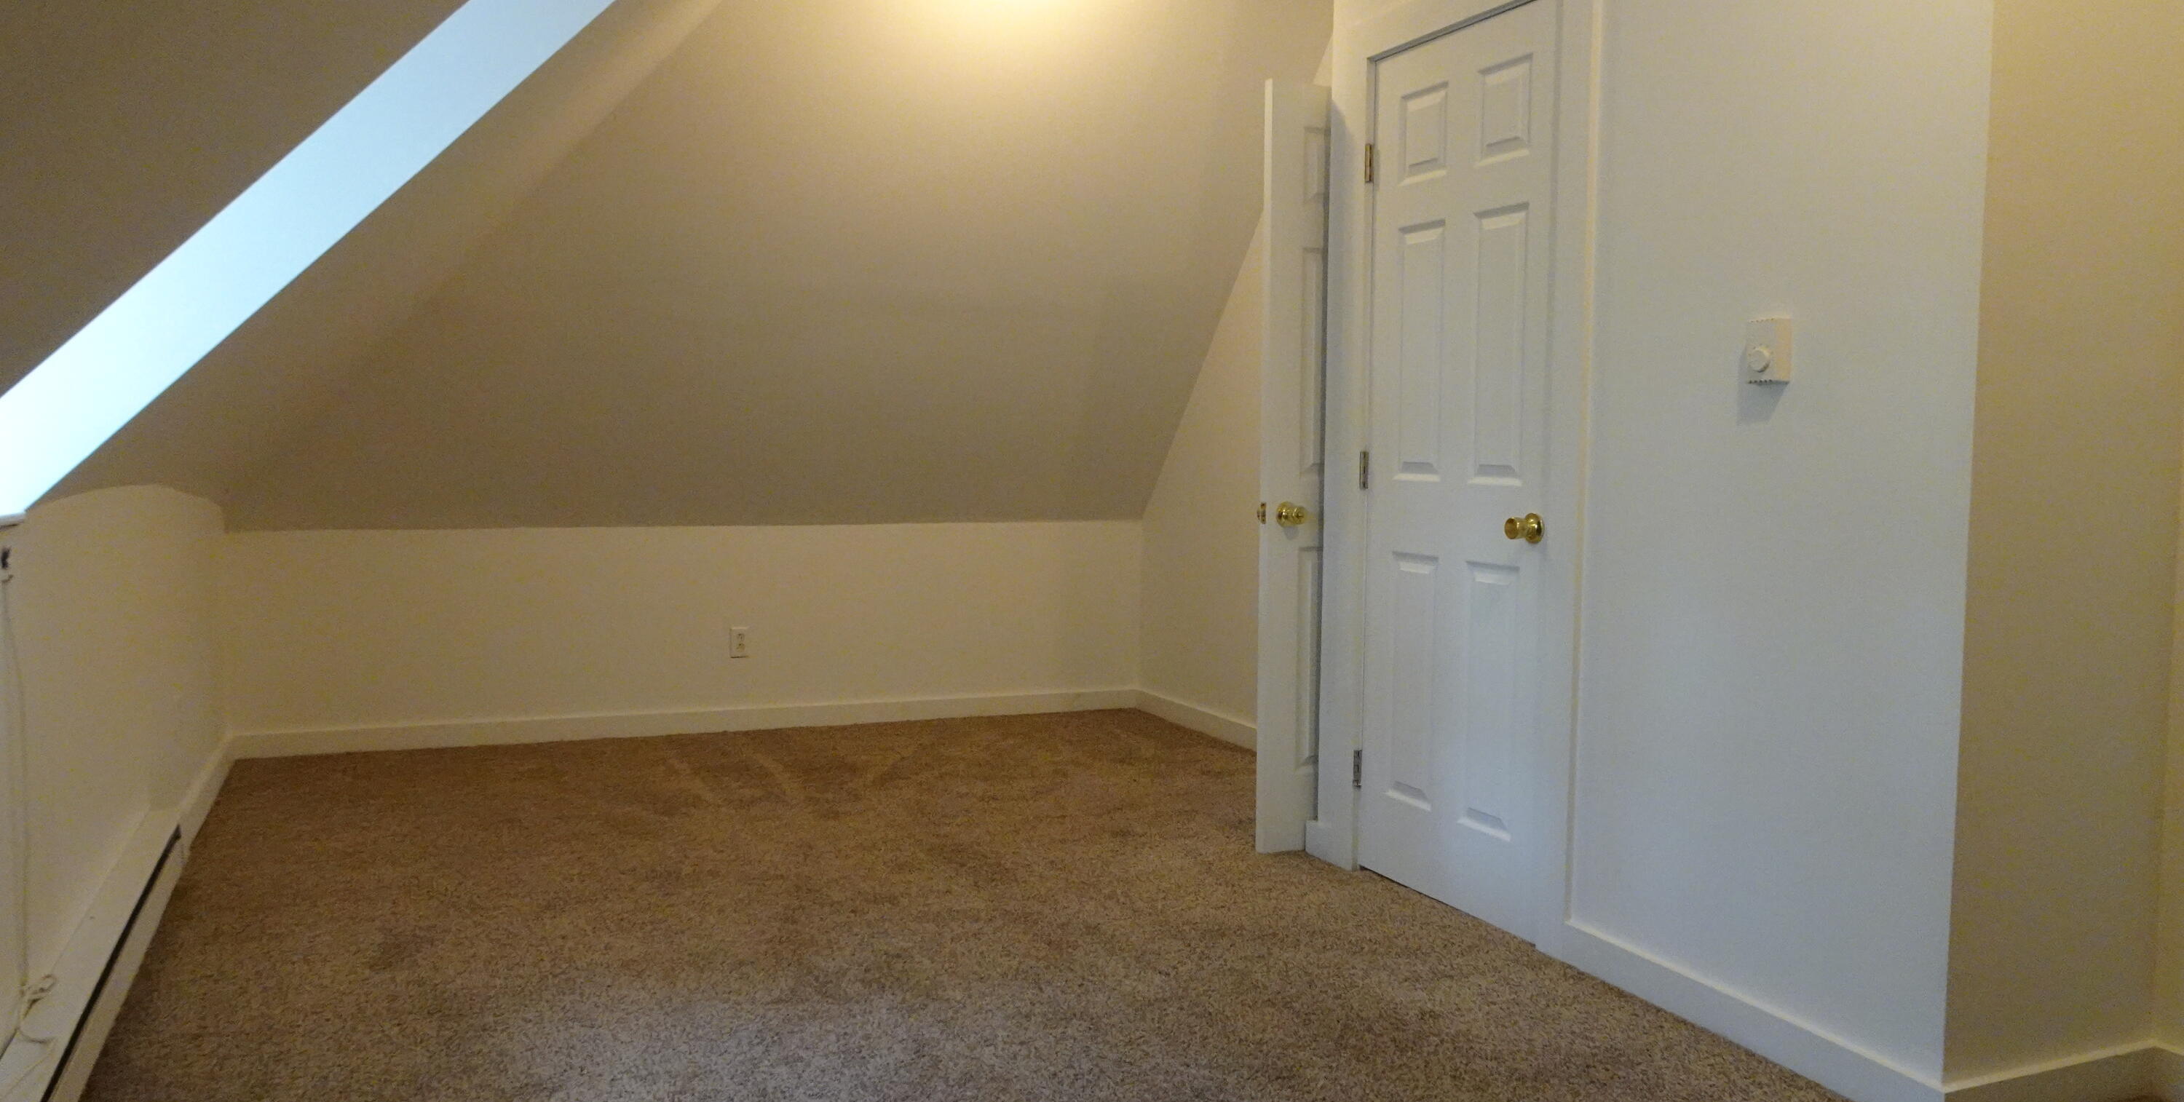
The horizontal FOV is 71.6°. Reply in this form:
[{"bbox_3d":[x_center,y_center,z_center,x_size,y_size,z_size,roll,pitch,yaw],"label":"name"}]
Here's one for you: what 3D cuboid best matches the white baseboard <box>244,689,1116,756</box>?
[{"bbox_3d":[-1.337,0.634,5.656,3.290,0.080,0.017,-1,4,-22],"label":"white baseboard"}]

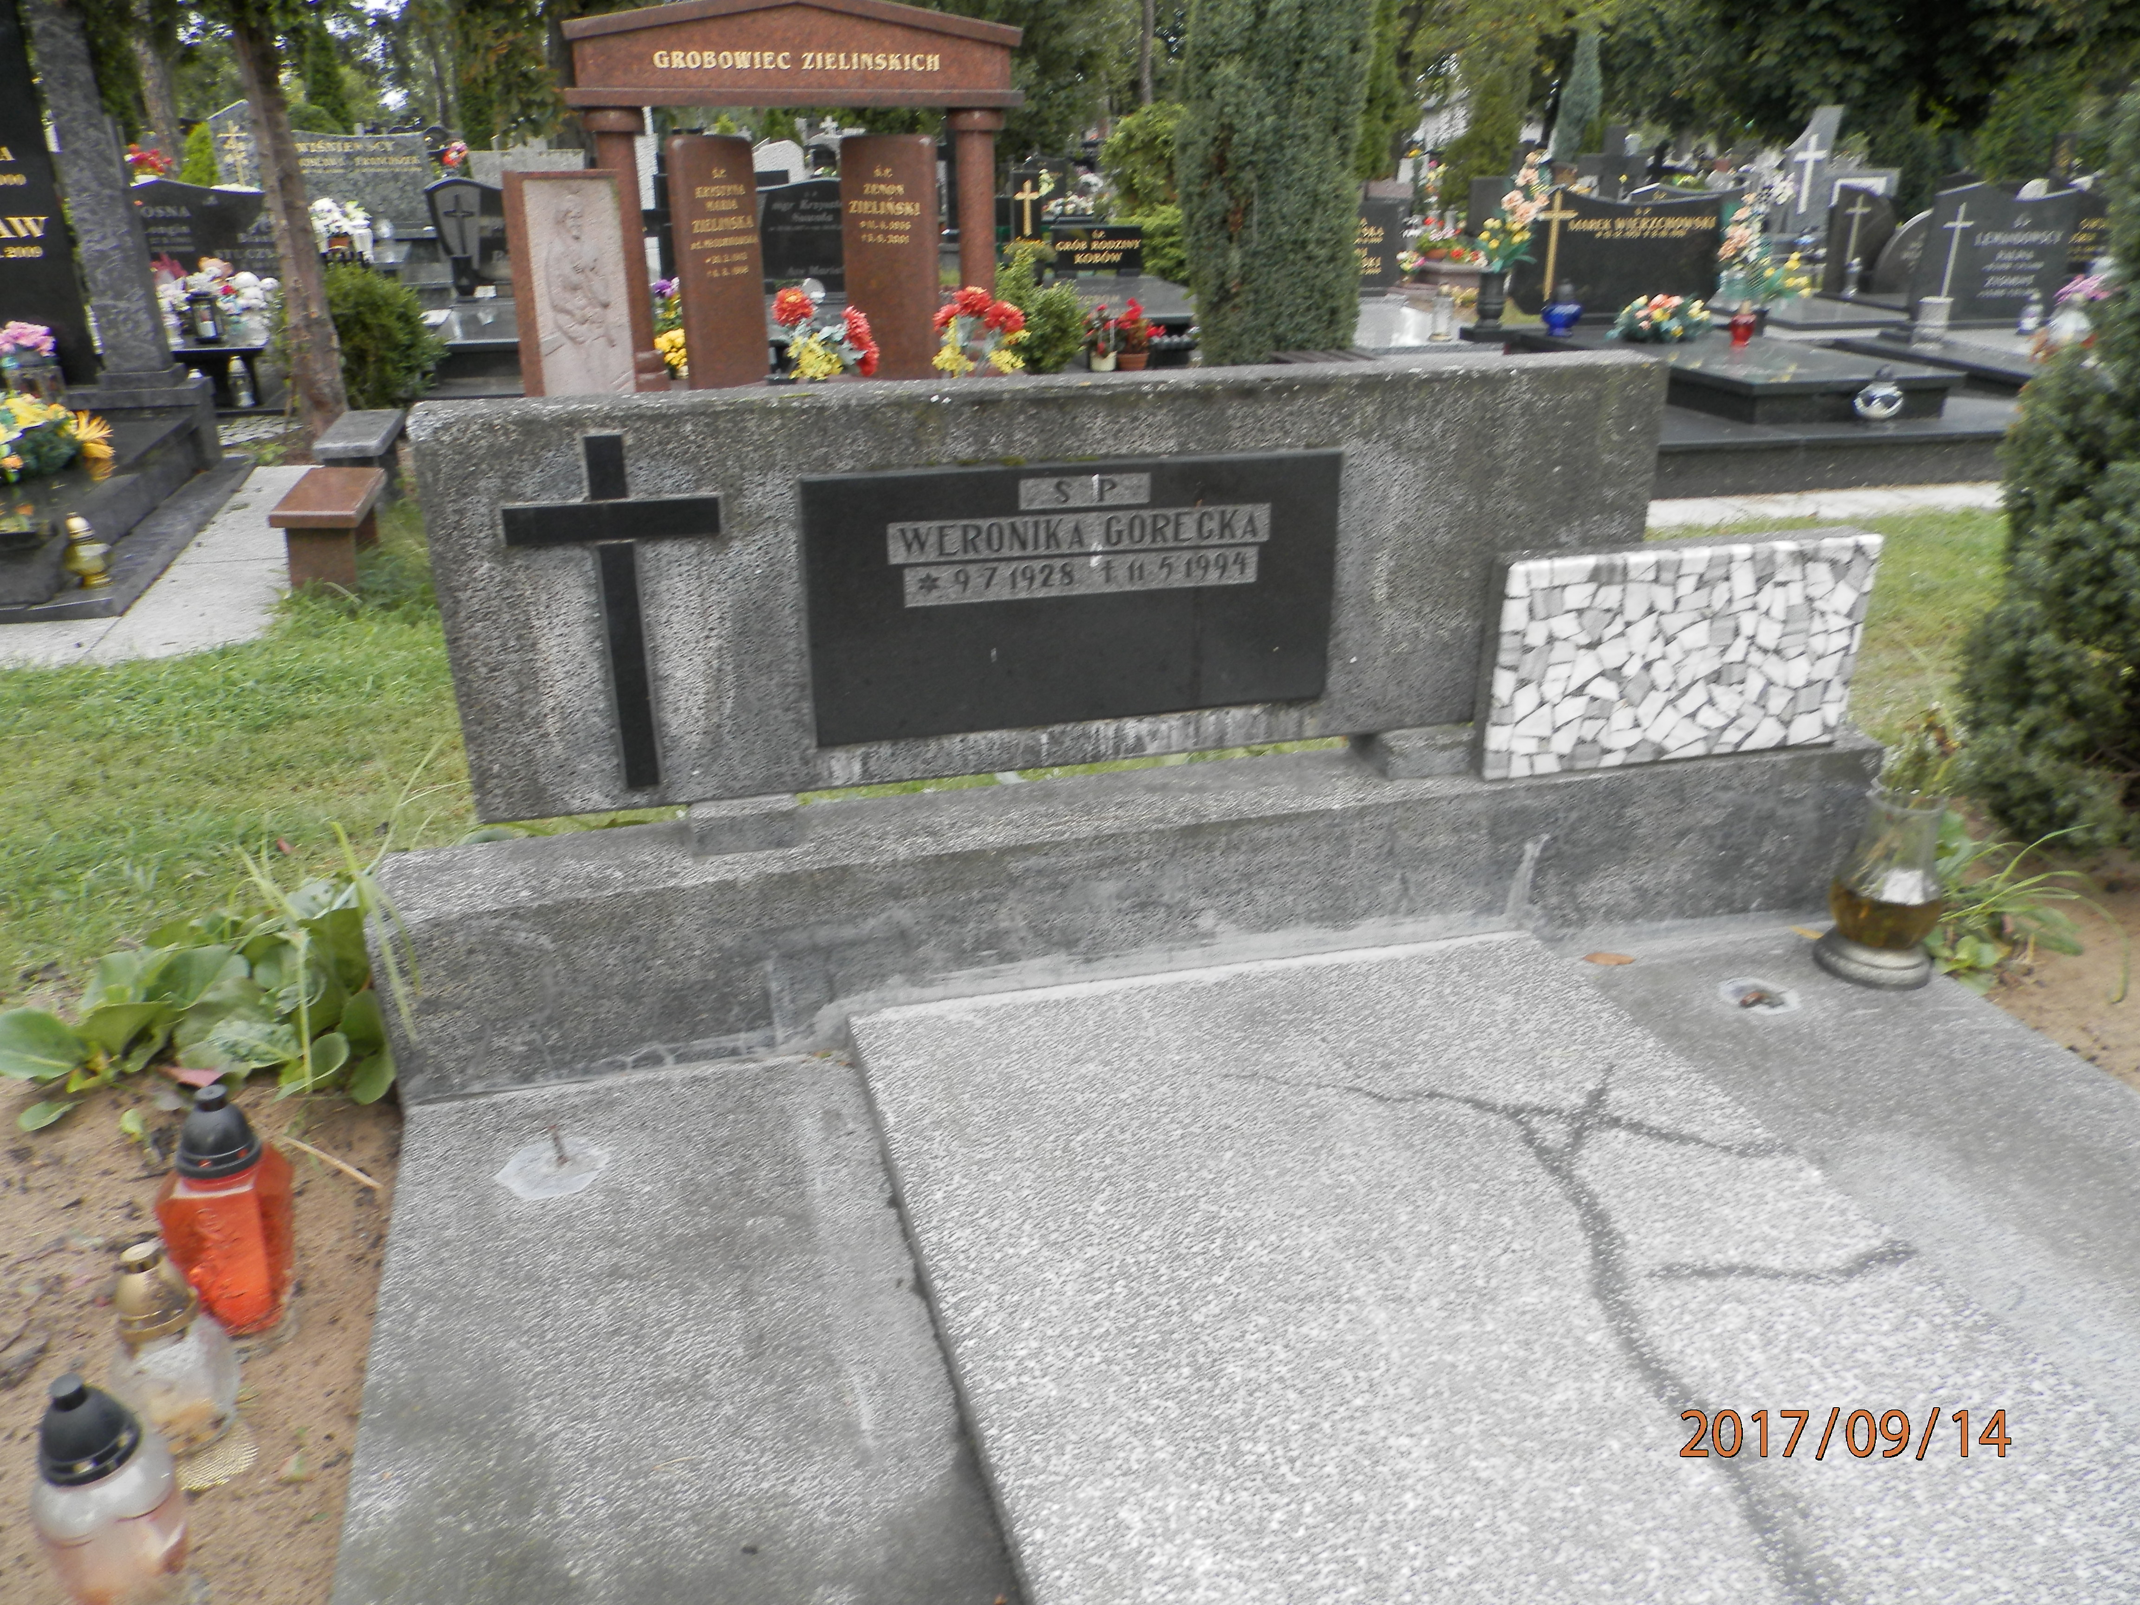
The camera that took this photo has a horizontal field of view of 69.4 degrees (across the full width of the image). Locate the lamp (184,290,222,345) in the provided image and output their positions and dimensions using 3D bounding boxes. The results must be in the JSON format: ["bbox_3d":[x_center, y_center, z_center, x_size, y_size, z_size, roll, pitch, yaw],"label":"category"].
[{"bbox_3d":[-4.418,-2.466,7.846,0.160,0.240,0.160,-6,24,-13],"label":"lamp"}]

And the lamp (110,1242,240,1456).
[{"bbox_3d":[-0.811,0.491,1.395,0.112,0.207,0.112,-6,24,-14],"label":"lamp"}]

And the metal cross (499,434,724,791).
[{"bbox_3d":[-0.525,-0.215,1.828,0.241,0.427,0.015,-6,24,-14],"label":"metal cross"}]

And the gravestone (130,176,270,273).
[{"bbox_3d":[-5.343,-3.505,9.600,0.950,0.700,0.100,-6,24,-15],"label":"gravestone"}]

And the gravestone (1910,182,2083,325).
[{"bbox_3d":[5.049,-3.011,8.474,0.952,0.735,0.090,-6,24,-13],"label":"gravestone"}]

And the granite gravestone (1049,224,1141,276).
[{"bbox_3d":[0.199,-3.867,10.800,0.650,0.300,0.060,-6,24,-15],"label":"granite gravestone"}]

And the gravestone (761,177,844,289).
[{"bbox_3d":[-1.827,-4.046,11.000,0.760,0.740,0.090,-6,24,-15],"label":"gravestone"}]

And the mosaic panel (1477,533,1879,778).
[{"bbox_3d":[0.946,-0.231,2.421,0.640,0.345,0.055,-6,24,-15],"label":"mosaic panel"}]

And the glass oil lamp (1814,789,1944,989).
[{"bbox_3d":[1.274,0.119,2.396,0.165,0.265,0.165,-6,24,-15],"label":"glass oil lamp"}]

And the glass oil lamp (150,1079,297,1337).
[{"bbox_3d":[-0.827,0.406,1.513,0.134,0.272,0.134,-6,24,-14],"label":"glass oil lamp"}]

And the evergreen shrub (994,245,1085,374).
[{"bbox_3d":[-0.150,-2.389,7.500,0.450,0.620,0.440,0,23,0],"label":"evergreen shrub"}]

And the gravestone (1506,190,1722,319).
[{"bbox_3d":[2.834,-2.874,8.095,1.182,0.659,0.090,-6,24,-13],"label":"gravestone"}]

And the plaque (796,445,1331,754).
[{"bbox_3d":[0.017,-0.260,1.966,0.690,0.338,0.020,-6,24,-14],"label":"plaque"}]

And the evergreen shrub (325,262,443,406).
[{"bbox_3d":[-3.668,-2.470,8.200,0.660,0.760,0.640,-6,24,-15],"label":"evergreen shrub"}]

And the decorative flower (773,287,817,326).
[{"bbox_3d":[-1.192,-2.149,6.700,0.180,0.160,0.150,-6,24,-15],"label":"decorative flower"}]

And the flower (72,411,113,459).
[{"bbox_3d":[-3.414,-1.285,5.400,0.120,0.160,0.130,6,24,13],"label":"flower"}]

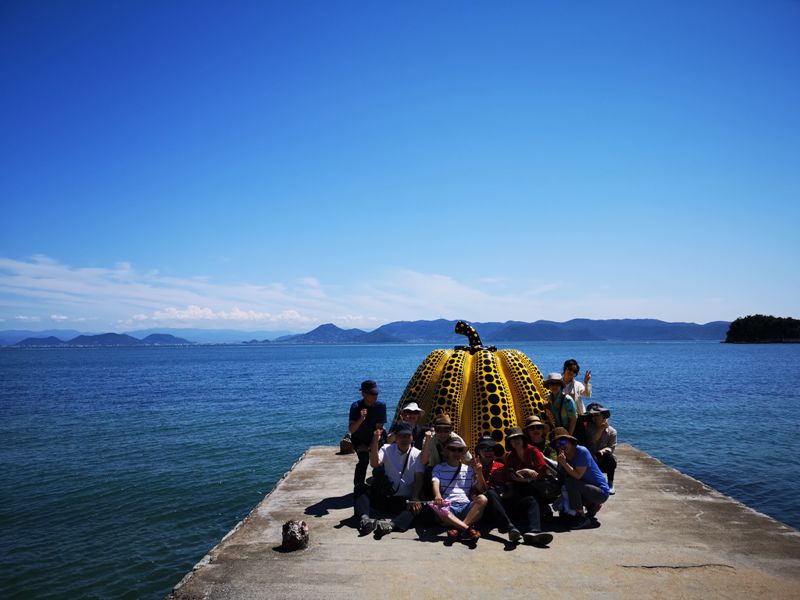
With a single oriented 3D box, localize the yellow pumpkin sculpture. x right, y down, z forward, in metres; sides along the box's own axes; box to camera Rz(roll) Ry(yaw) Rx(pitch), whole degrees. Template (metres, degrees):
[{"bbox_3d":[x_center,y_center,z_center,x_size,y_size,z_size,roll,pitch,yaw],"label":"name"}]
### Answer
[{"bbox_3d":[1.087,1.281,8.666,2.500,2.000,2.500,-1,-4,7],"label":"yellow pumpkin sculpture"}]

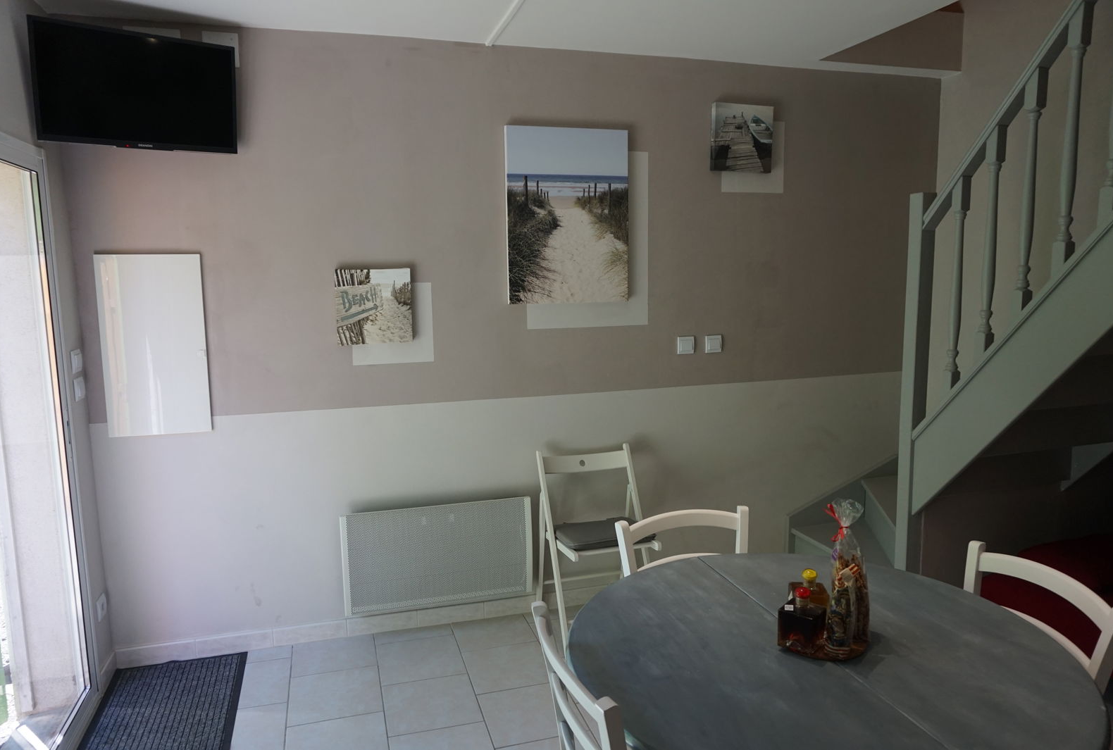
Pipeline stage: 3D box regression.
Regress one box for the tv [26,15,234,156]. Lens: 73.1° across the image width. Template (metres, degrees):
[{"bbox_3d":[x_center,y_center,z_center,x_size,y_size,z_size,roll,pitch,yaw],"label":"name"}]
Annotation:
[{"bbox_3d":[-1.435,-0.978,2.588,0.619,0.370,0.060,-9,23,-40],"label":"tv"}]

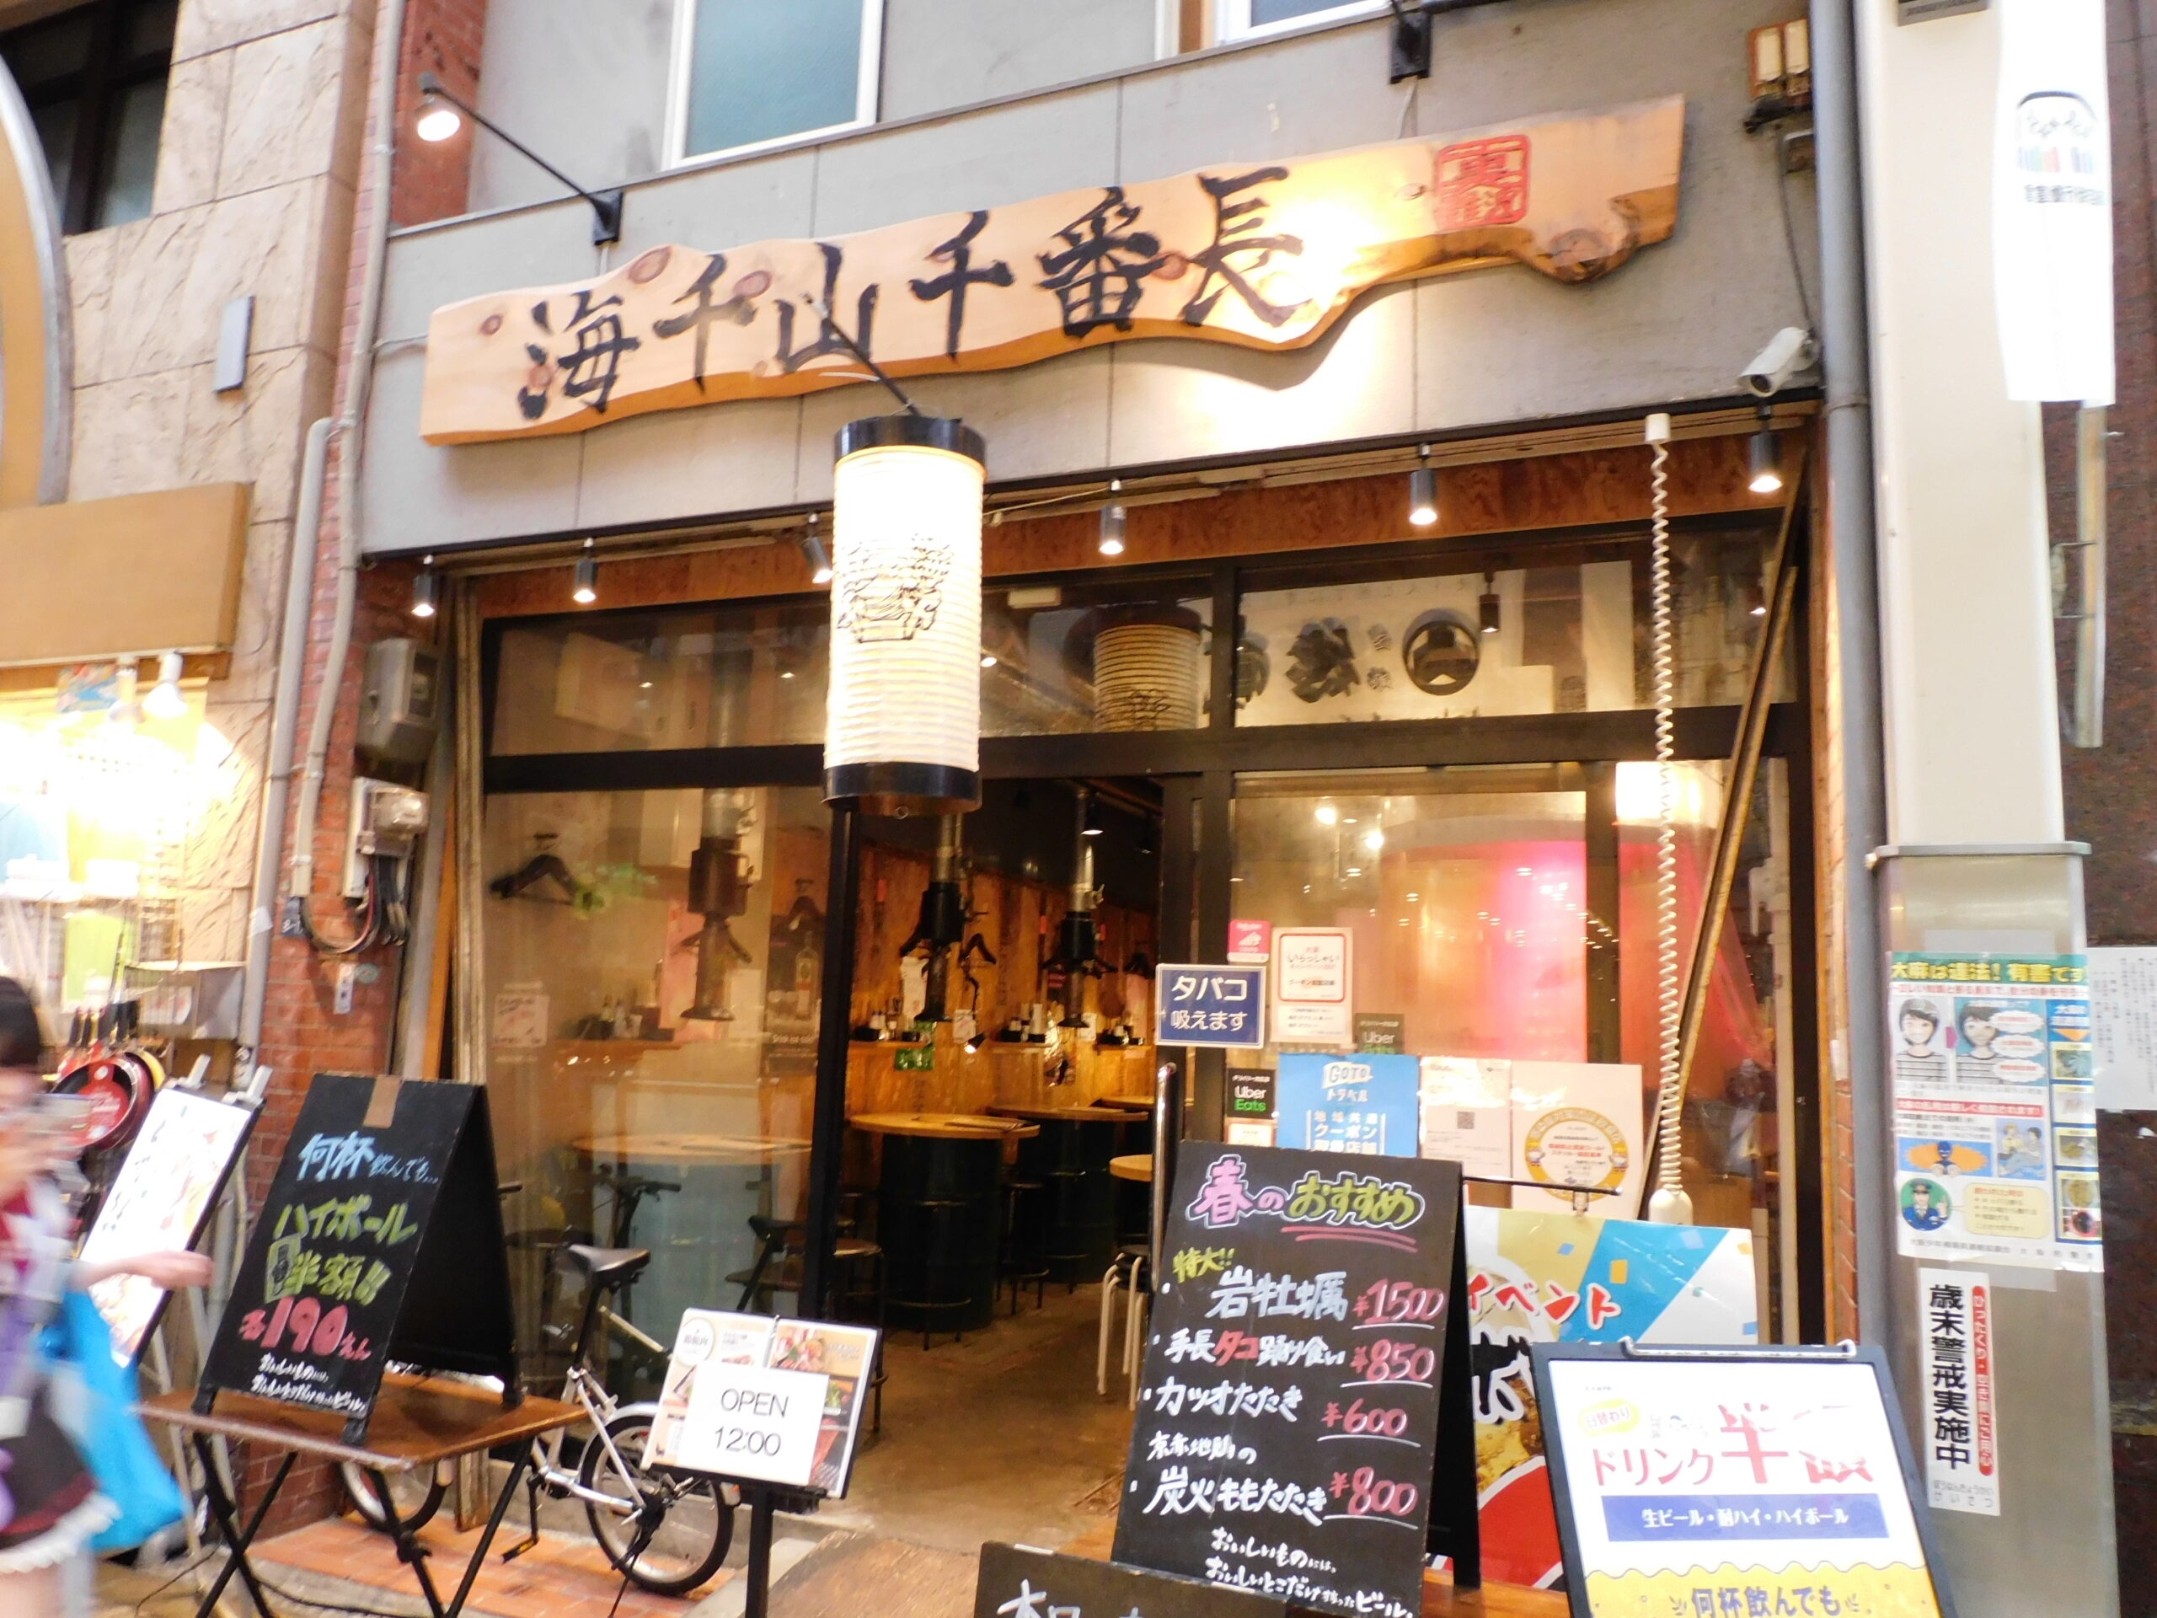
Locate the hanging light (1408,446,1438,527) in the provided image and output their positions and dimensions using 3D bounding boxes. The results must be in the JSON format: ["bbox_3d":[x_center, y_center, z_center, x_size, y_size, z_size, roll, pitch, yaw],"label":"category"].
[{"bbox_3d":[0.778,-0.727,3.372,0.063,0.168,0.063,-1,-8,23],"label":"hanging light"}]

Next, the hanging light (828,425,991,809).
[{"bbox_3d":[-0.398,-0.438,3.485,0.335,0.865,0.335,2,-8,3],"label":"hanging light"}]

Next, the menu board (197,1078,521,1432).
[{"bbox_3d":[-1.517,0.939,3.250,0.480,0.695,0.415,-1,-8,25],"label":"menu board"}]

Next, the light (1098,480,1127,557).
[{"bbox_3d":[0.085,-0.715,3.677,0.062,0.185,0.065,2,-7,0],"label":"light"}]

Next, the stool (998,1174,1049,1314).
[{"bbox_3d":[-0.269,2.127,7.333,0.315,0.580,0.315,2,-7,0],"label":"stool"}]

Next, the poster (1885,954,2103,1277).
[{"bbox_3d":[1.550,0.505,2.536,0.300,0.515,0.030,-2,-9,28],"label":"poster"}]

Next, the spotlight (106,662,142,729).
[{"bbox_3d":[-2.941,-0.353,4.612,0.125,0.200,0.135,-1,-8,22],"label":"spotlight"}]

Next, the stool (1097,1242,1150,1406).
[{"bbox_3d":[0.265,1.996,5.794,0.360,0.560,0.360,-1,-8,23],"label":"stool"}]

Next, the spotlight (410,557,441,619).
[{"bbox_3d":[-1.973,-0.669,4.518,0.065,0.180,0.065,-1,-8,22],"label":"spotlight"}]

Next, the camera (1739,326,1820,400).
[{"bbox_3d":[1.411,-0.903,3.018,0.090,0.185,0.078,46,-22,-13],"label":"camera"}]

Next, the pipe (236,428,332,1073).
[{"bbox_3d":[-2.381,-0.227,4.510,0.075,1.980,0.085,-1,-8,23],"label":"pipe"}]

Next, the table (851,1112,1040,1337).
[{"bbox_3d":[-0.656,1.962,7.152,0.910,0.920,0.910,2,-8,0],"label":"table"}]

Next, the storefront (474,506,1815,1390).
[{"bbox_3d":[-0.175,0.639,4.203,4.070,2.650,0.150,-1,-8,22],"label":"storefront"}]

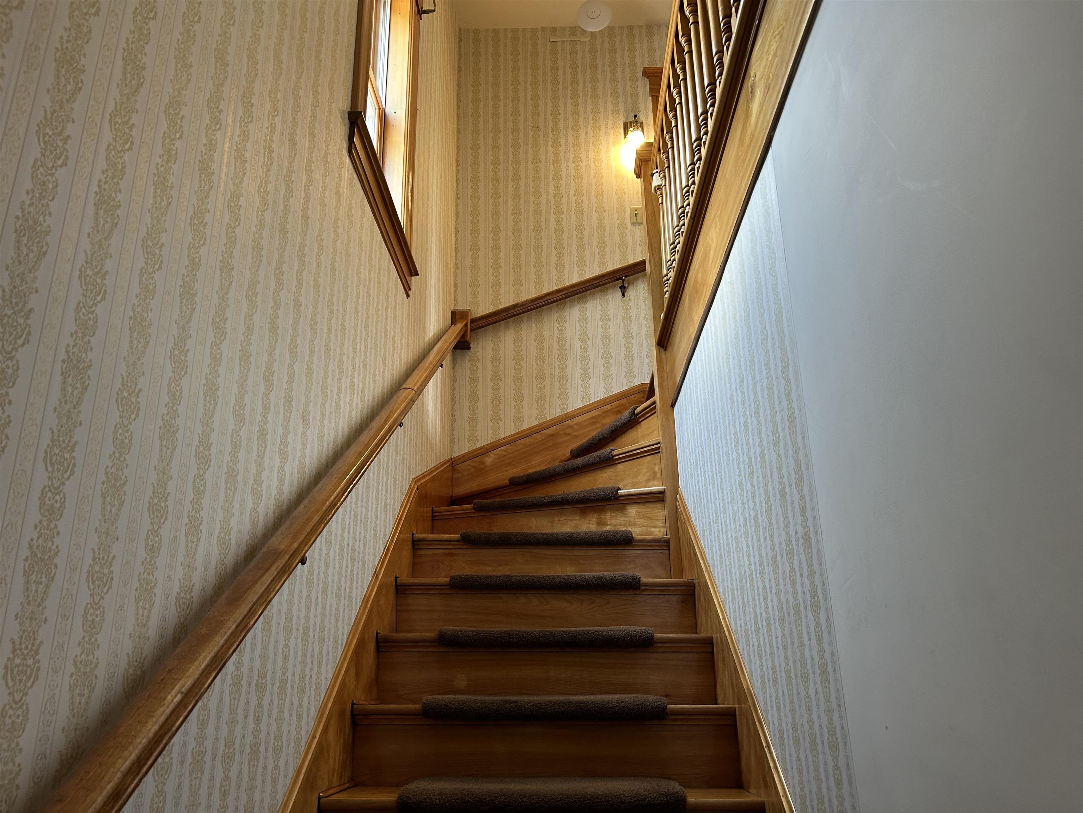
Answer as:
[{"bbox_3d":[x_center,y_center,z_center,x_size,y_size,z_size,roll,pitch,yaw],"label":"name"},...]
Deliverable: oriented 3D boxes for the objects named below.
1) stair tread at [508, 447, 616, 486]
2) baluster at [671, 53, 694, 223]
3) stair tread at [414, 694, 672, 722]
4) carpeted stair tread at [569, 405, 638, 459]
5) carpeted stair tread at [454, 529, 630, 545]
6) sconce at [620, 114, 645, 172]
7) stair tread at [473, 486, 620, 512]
[{"bbox_3d":[0.155,0.291,3.601,0.225,0.057,0.646,16,-26,-40],"label":"stair tread"},{"bbox_3d":[0.475,-0.883,2.744,0.032,0.804,0.032,-1,-20,1],"label":"baluster"},{"bbox_3d":[0.011,0.806,2.179,0.628,0.057,0.225,-1,-20,1],"label":"stair tread"},{"bbox_3d":[0.378,0.134,3.732,0.225,0.057,0.683,6,-21,-19],"label":"carpeted stair tread"},{"bbox_3d":[0.022,0.509,3.065,0.642,0.057,0.225,-1,-20,1],"label":"carpeted stair tread"},{"bbox_3d":[0.551,-1.597,4.735,0.120,0.300,0.190,-1,-20,1],"label":"sconce"},{"bbox_3d":[0.054,0.405,3.348,0.630,0.057,0.225,-8,-21,21],"label":"stair tread"}]

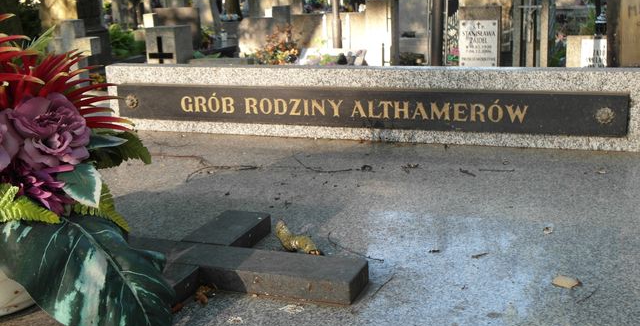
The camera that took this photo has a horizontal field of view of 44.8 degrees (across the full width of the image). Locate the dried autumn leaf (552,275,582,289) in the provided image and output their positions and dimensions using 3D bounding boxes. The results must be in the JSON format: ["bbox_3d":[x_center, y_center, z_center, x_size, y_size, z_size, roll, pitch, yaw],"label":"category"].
[{"bbox_3d":[0.372,0.180,1.168,0.035,0.009,0.026,10,19,40],"label":"dried autumn leaf"}]

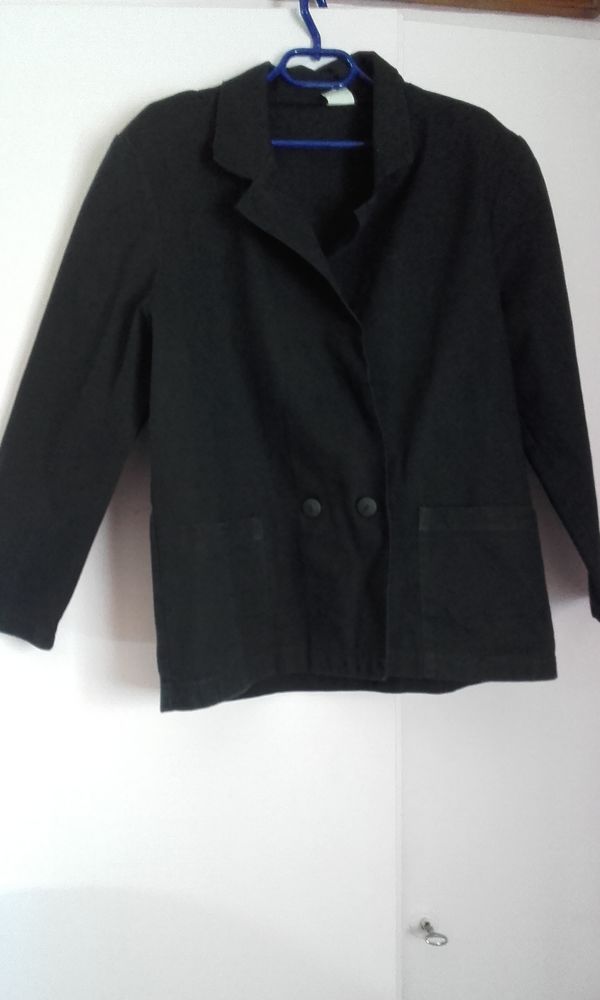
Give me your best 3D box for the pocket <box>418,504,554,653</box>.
[{"bbox_3d":[0.224,0.096,1.005,0.157,0.178,0.020,-2,0,-7],"label":"pocket"}]

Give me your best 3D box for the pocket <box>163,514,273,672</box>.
[{"bbox_3d":[-0.098,0.110,0.965,0.138,0.178,0.022,-4,0,-12],"label":"pocket"}]

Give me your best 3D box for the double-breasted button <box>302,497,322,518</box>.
[{"bbox_3d":[0.015,0.009,0.980,0.023,0.023,0.008,0,0,-6],"label":"double-breasted button"}]

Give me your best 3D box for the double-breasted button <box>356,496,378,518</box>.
[{"bbox_3d":[0.080,0.009,0.985,0.024,0.024,0.008,0,0,-6],"label":"double-breasted button"}]

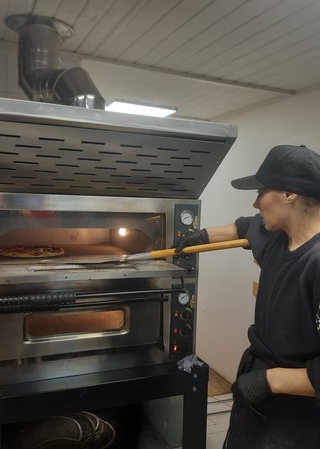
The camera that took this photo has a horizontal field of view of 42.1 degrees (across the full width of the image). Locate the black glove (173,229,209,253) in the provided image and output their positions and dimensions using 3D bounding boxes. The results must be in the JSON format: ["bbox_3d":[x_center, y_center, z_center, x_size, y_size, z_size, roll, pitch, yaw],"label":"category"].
[{"bbox_3d":[0.117,0.062,1.610,0.135,0.080,0.085,-17,-6,30],"label":"black glove"}]

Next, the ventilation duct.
[{"bbox_3d":[-0.525,-0.731,2.080,0.510,0.530,0.360,3,4,12],"label":"ventilation duct"}]

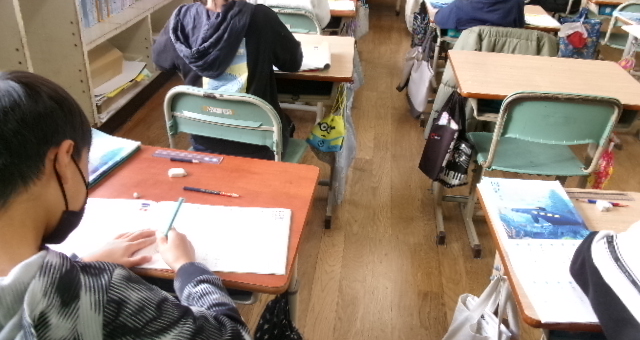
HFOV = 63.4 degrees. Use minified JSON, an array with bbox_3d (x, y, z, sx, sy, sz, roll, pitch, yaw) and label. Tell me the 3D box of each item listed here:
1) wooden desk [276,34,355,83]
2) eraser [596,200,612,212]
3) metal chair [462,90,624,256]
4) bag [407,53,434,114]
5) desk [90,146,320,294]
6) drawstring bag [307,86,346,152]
[{"bbox_3d":[-0.198,-0.395,1.789,0.630,0.045,0.430,4,30,2],"label":"wooden desk"},{"bbox_3d":[0.653,0.083,1.184,0.034,0.014,0.025,6,32,5],"label":"eraser"},{"bbox_3d":[0.759,-0.028,1.927,0.385,0.685,0.400,3,32,0],"label":"metal chair"},{"bbox_3d":[0.485,-0.417,2.497,0.090,0.290,0.200,0,30,-4],"label":"bag"},{"bbox_3d":[-0.340,0.080,1.090,0.630,0.045,0.430,6,30,6],"label":"desk"},{"bbox_3d":[0.021,-0.162,1.664,0.120,0.205,0.075,9,31,10],"label":"drawstring bag"}]

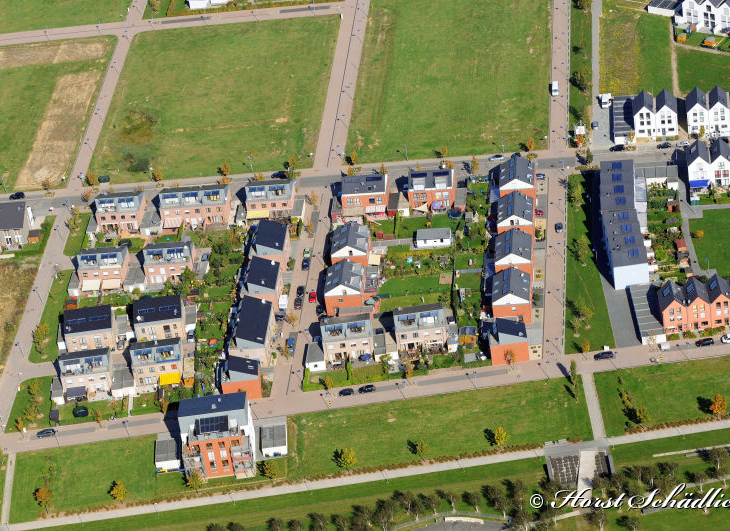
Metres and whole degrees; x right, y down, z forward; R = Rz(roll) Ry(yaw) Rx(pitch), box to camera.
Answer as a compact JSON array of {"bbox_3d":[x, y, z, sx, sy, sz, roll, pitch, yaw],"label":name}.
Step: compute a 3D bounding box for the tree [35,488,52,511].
[{"bbox_3d":[-80.240,59.390,585.540,4.000,7.990,4.000,-8,38,0],"label":"tree"}]

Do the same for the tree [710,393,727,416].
[{"bbox_3d":[85.940,34.630,565.890,4.300,6.800,4.300,-6,34,4],"label":"tree"}]

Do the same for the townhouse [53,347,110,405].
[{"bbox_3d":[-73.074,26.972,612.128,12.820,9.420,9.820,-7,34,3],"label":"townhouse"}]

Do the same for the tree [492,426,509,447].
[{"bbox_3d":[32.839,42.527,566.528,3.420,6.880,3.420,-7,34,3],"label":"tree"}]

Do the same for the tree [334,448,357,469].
[{"bbox_3d":[-3.930,49.070,585.010,3.870,7.350,3.870,-8,38,0],"label":"tree"}]

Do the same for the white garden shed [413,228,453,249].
[{"bbox_3d":[19.056,-7.685,639.770,9.218,2.350,5.428,-4,33,6],"label":"white garden shed"}]

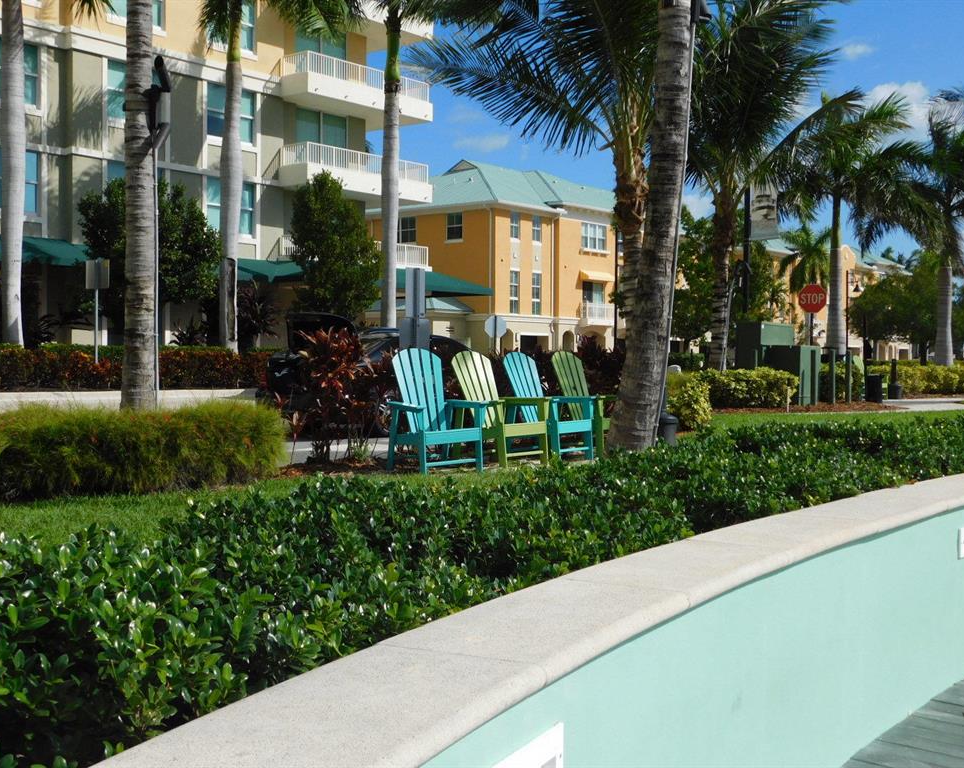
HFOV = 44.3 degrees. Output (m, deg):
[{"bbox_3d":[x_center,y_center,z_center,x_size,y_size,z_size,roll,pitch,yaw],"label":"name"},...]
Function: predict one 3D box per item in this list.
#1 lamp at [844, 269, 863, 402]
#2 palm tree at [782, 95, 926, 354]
[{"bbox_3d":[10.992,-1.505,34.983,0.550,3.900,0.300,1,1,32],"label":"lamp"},{"bbox_3d":[9.769,-3.526,30.956,3.600,7.900,3.600,0,1,0],"label":"palm tree"}]

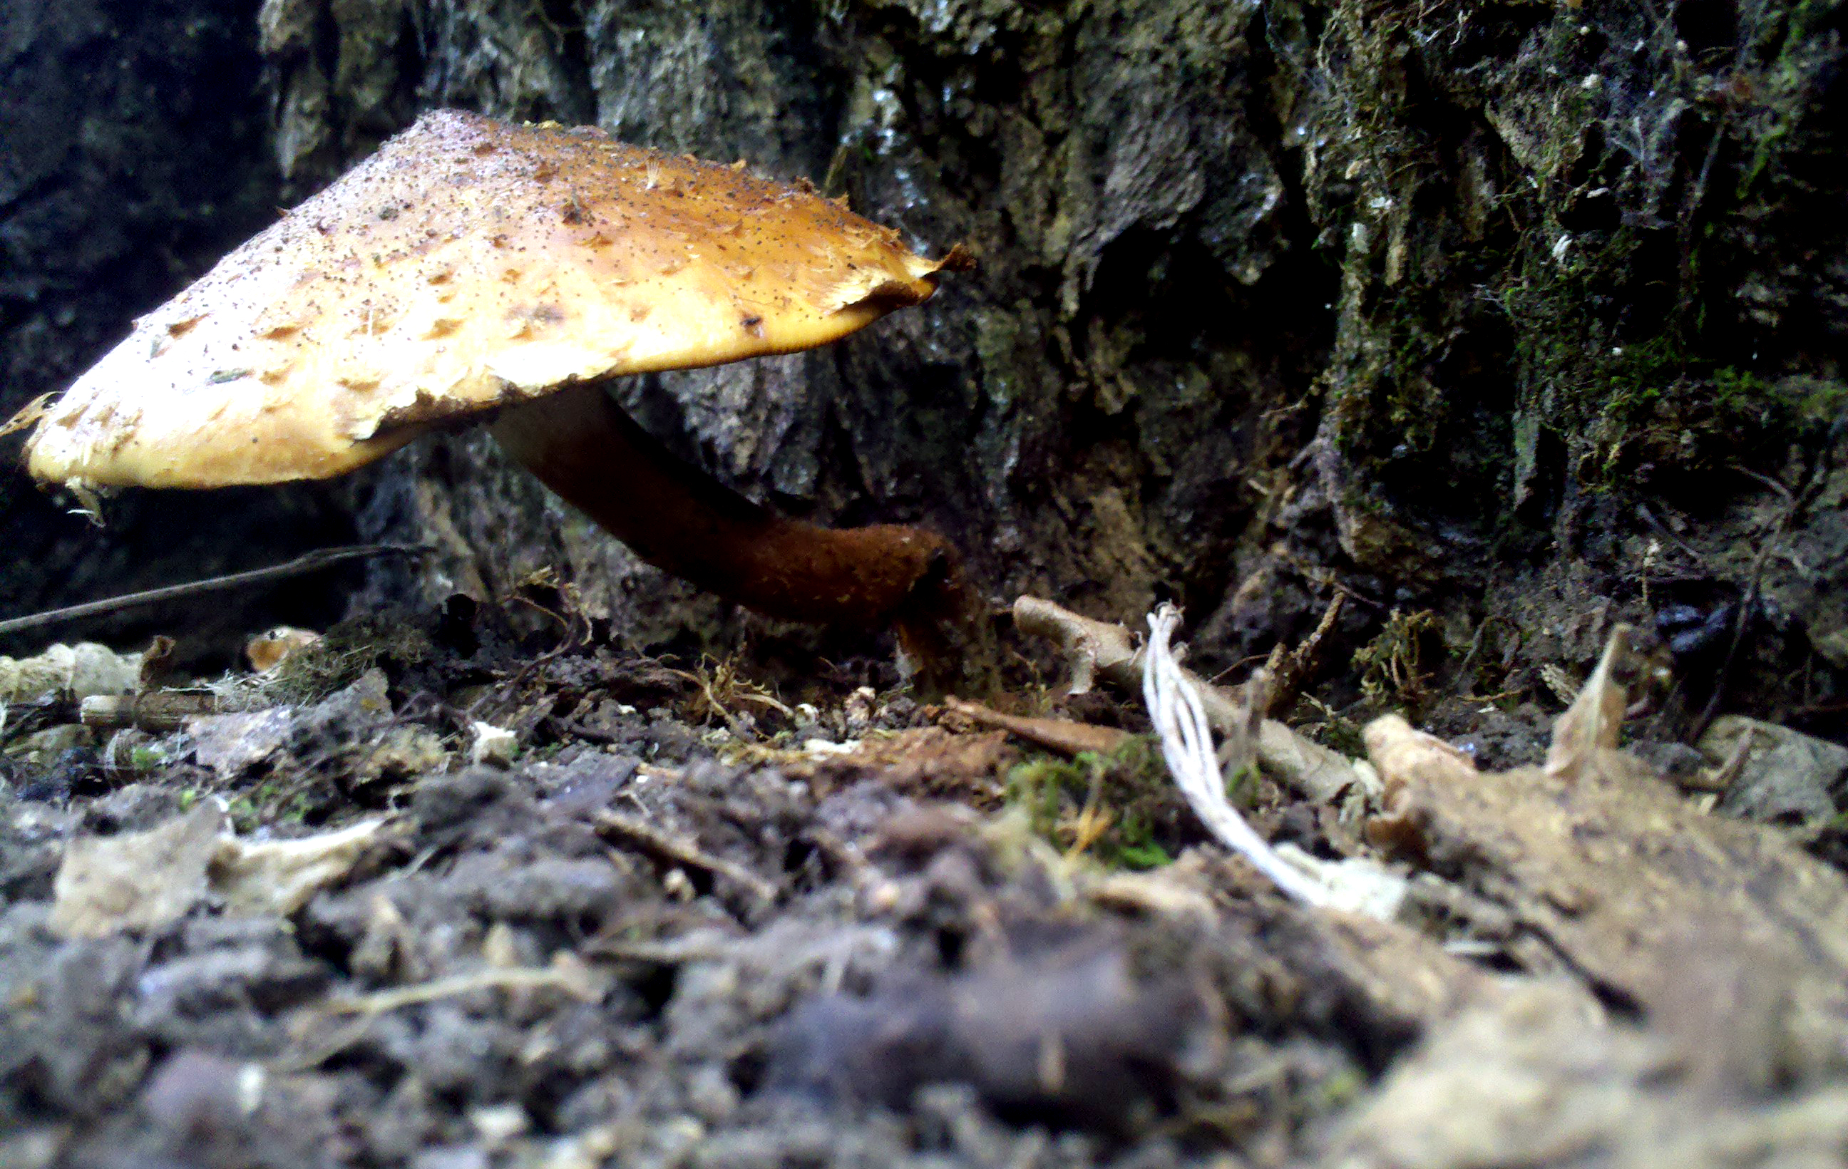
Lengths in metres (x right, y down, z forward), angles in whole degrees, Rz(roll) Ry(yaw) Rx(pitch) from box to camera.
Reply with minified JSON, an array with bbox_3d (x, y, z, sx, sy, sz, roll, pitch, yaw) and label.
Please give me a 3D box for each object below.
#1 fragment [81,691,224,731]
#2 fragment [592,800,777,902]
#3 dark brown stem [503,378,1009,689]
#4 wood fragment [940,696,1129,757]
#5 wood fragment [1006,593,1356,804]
[{"bbox_3d":[-0.098,0.016,0.205,0.018,0.004,0.004,-1,5,-16],"label":"fragment"},{"bbox_3d":[-0.020,0.023,0.136,0.022,0.002,0.002,14,13,36],"label":"fragment"},{"bbox_3d":[-0.024,-0.007,0.203,0.064,0.041,0.018,0,5,0],"label":"dark brown stem"},{"bbox_3d":[0.013,0.016,0.189,0.025,0.003,0.003,10,9,31],"label":"wood fragment"},{"bbox_3d":[0.030,0.013,0.195,0.006,0.007,0.054,-5,23,-43],"label":"wood fragment"}]

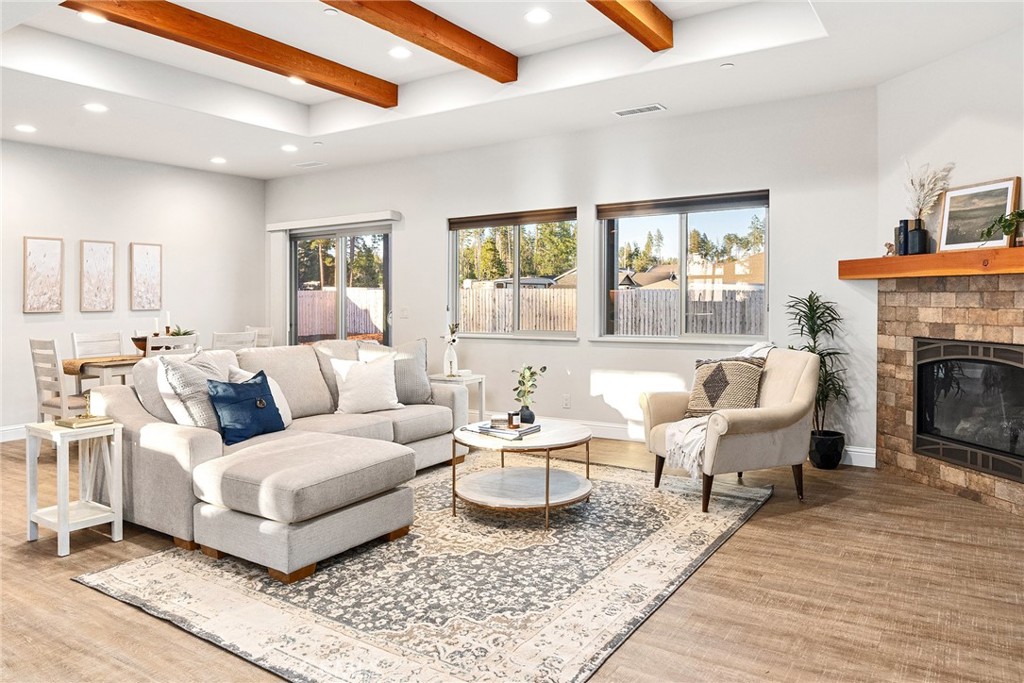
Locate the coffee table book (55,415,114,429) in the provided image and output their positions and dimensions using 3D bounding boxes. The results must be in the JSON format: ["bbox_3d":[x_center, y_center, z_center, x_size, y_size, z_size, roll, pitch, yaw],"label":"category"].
[{"bbox_3d":[-2.278,0.432,3.632,0.215,0.022,0.190,1,3,33],"label":"coffee table book"}]

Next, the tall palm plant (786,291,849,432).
[{"bbox_3d":[2.275,0.140,5.050,0.430,1.040,0.420,2,3,32],"label":"tall palm plant"}]

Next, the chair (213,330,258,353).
[{"bbox_3d":[-2.639,0.394,6.146,0.560,0.975,0.470,1,3,33],"label":"chair"}]

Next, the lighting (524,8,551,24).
[{"bbox_3d":[0.162,-1.994,4.202,0.165,0.020,0.165,-1,4,0],"label":"lighting"}]

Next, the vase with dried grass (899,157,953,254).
[{"bbox_3d":[2.658,-0.854,4.367,0.260,0.608,0.320,-1,2,-13],"label":"vase with dried grass"}]

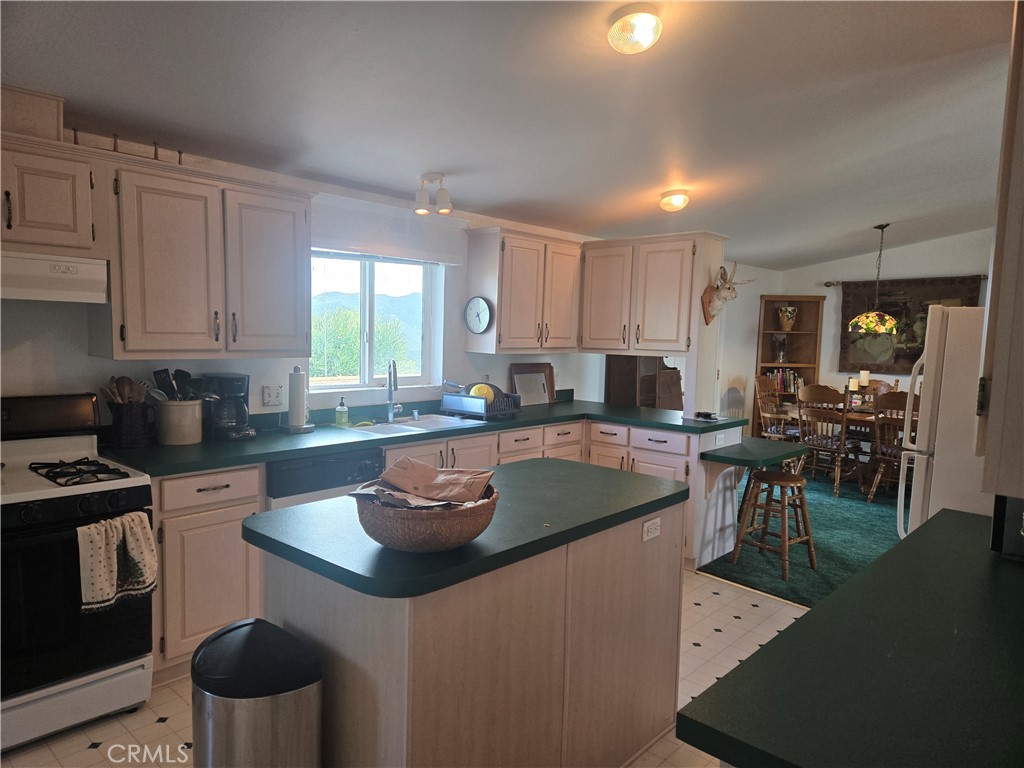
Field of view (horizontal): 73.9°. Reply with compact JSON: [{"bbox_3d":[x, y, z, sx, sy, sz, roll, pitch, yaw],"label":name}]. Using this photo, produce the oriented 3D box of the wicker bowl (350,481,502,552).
[{"bbox_3d":[-0.223,0.355,1.804,0.372,0.128,0.372,1,4,0],"label":"wicker bowl"}]

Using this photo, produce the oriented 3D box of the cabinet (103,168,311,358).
[{"bbox_3d":[-1.455,-0.534,3.248,0.315,0.808,0.923,5,6,42],"label":"cabinet"}]

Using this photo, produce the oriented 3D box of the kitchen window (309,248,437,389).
[{"bbox_3d":[-0.853,-0.385,4.263,0.100,0.830,1.020,5,6,42],"label":"kitchen window"}]

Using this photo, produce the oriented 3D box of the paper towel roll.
[{"bbox_3d":[-1.169,0.080,3.708,0.100,0.308,0.100,1,4,0],"label":"paper towel roll"}]

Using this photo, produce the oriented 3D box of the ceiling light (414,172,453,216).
[{"bbox_3d":[-0.463,-1.100,3.951,0.220,0.235,0.140,2,4,12],"label":"ceiling light"}]

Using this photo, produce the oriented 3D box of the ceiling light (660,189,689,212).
[{"bbox_3d":[1.134,-1.284,4.781,0.195,0.110,0.195,-6,-2,13],"label":"ceiling light"}]

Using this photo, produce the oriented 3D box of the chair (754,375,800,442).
[{"bbox_3d":[2.952,0.452,7.329,0.570,1.040,0.560,5,6,42],"label":"chair"}]

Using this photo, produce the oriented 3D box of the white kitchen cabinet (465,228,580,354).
[{"bbox_3d":[0.101,-0.647,4.979,0.310,0.840,0.920,5,6,42],"label":"white kitchen cabinet"}]

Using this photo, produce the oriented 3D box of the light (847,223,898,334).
[{"bbox_3d":[3.554,-1.016,6.668,0.485,1.040,0.485,4,5,28],"label":"light"}]

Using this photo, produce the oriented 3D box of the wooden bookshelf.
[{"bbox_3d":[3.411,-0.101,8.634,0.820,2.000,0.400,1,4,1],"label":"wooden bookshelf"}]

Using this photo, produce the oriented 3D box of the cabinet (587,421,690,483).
[{"bbox_3d":[1.017,0.657,4.739,0.820,0.782,0.575,5,6,42],"label":"cabinet"}]

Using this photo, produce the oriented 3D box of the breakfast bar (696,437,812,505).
[{"bbox_3d":[1.635,0.584,4.512,0.380,0.320,0.940,5,6,42],"label":"breakfast bar"}]

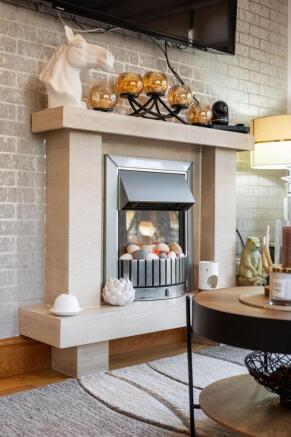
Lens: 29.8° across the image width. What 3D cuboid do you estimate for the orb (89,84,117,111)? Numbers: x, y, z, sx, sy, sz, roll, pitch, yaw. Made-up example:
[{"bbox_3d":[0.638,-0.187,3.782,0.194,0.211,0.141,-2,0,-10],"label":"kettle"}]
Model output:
[{"bbox_3d":[-0.177,-0.496,2.244,0.110,0.108,0.110,0,1,0],"label":"orb"}]

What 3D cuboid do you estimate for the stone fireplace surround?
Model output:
[{"bbox_3d":[0.068,0.102,2.410,1.214,1.019,0.301,0,1,-41],"label":"stone fireplace surround"}]

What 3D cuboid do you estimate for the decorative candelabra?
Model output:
[{"bbox_3d":[0.044,-0.530,2.434,0.694,0.246,0.155,0,1,-41],"label":"decorative candelabra"}]

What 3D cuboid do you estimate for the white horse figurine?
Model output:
[{"bbox_3d":[-0.268,-0.579,2.138,0.275,0.344,0.135,0,1,12],"label":"white horse figurine"}]

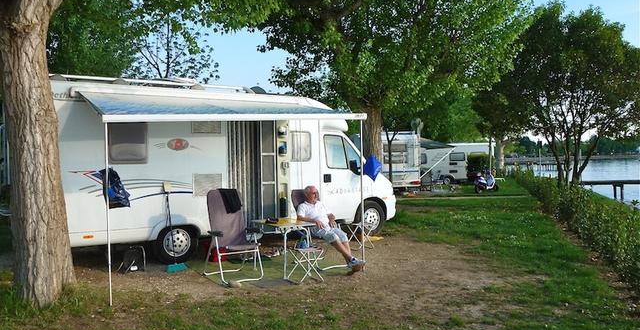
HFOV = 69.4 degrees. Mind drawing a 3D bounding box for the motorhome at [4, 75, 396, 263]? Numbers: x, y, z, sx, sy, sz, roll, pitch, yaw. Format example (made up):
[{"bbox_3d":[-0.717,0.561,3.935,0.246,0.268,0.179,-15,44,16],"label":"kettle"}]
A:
[{"bbox_3d":[-1.668,0.113,8.776,6.750,2.820,2.280,-1,1,-28],"label":"motorhome"}]

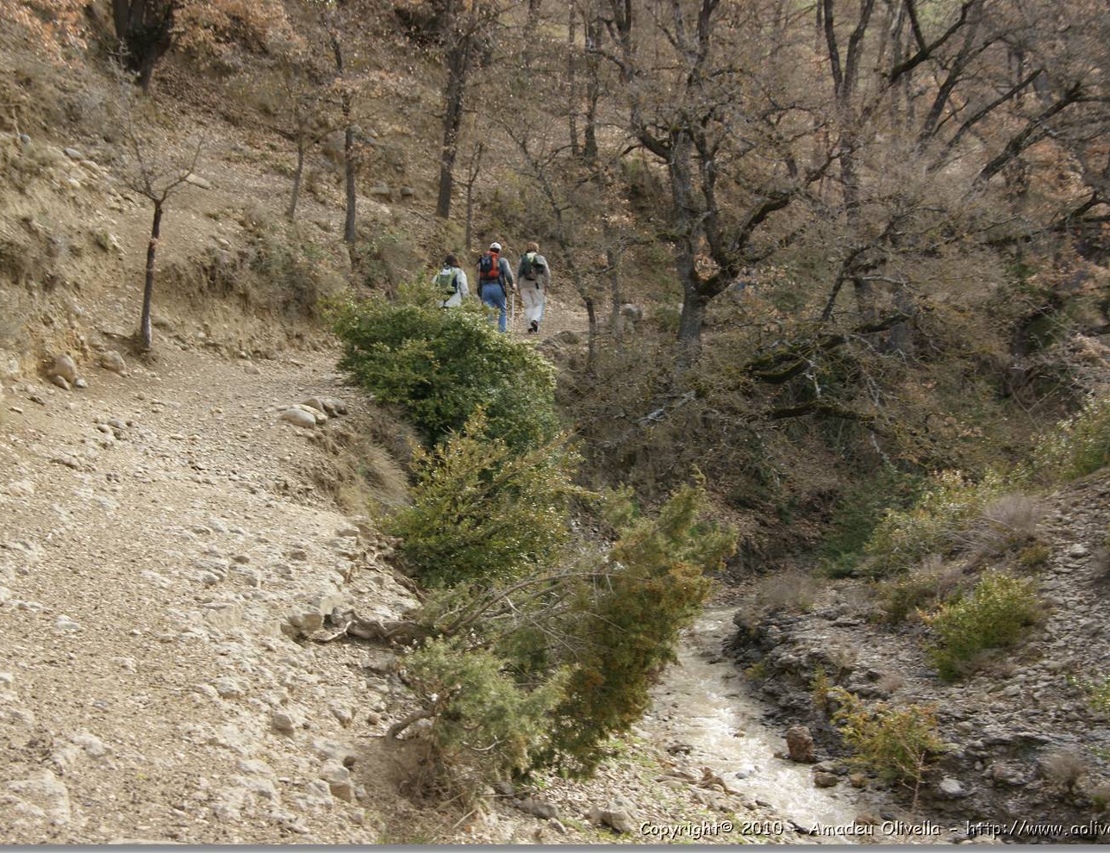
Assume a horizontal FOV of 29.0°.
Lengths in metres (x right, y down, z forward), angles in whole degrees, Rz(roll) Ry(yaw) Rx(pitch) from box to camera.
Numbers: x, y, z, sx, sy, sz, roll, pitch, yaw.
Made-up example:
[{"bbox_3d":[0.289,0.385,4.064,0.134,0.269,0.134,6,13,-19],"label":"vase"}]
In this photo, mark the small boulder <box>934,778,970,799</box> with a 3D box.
[{"bbox_3d":[2.970,2.699,16.000,0.250,0.145,0.190,0,3,0],"label":"small boulder"}]

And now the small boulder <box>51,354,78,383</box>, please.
[{"bbox_3d":[-6.760,-0.796,29.500,0.350,0.360,0.300,0,3,0],"label":"small boulder"}]

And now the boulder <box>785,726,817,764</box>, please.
[{"bbox_3d":[1.953,2.523,17.000,0.250,0.270,0.230,0,3,0],"label":"boulder"}]

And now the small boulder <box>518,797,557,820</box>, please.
[{"bbox_3d":[-0.107,2.500,14.000,0.260,0.140,0.190,0,3,0],"label":"small boulder"}]

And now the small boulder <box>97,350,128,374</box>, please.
[{"bbox_3d":[-6.292,-0.909,30.500,0.400,0.290,0.330,0,3,0],"label":"small boulder"}]

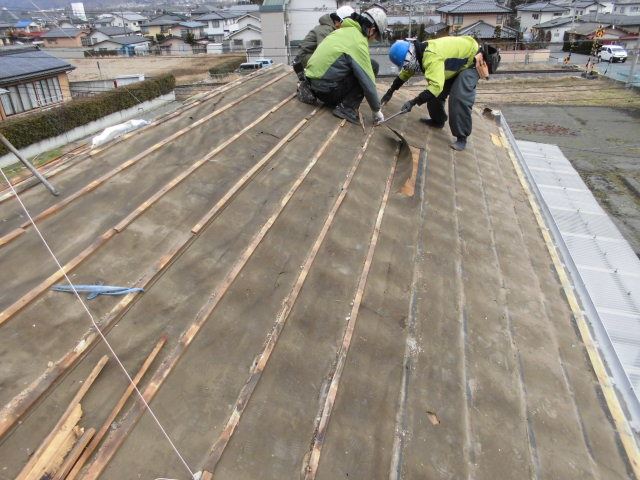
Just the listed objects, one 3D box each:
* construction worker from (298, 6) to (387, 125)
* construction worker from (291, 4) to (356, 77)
[{"bbox_3d":[0.189,-1.676,4.618,0.800,0.970,0.580,-6,26,-7],"label":"construction worker"},{"bbox_3d":[0.099,-1.957,5.014,0.760,0.870,0.550,-6,26,-7],"label":"construction worker"}]

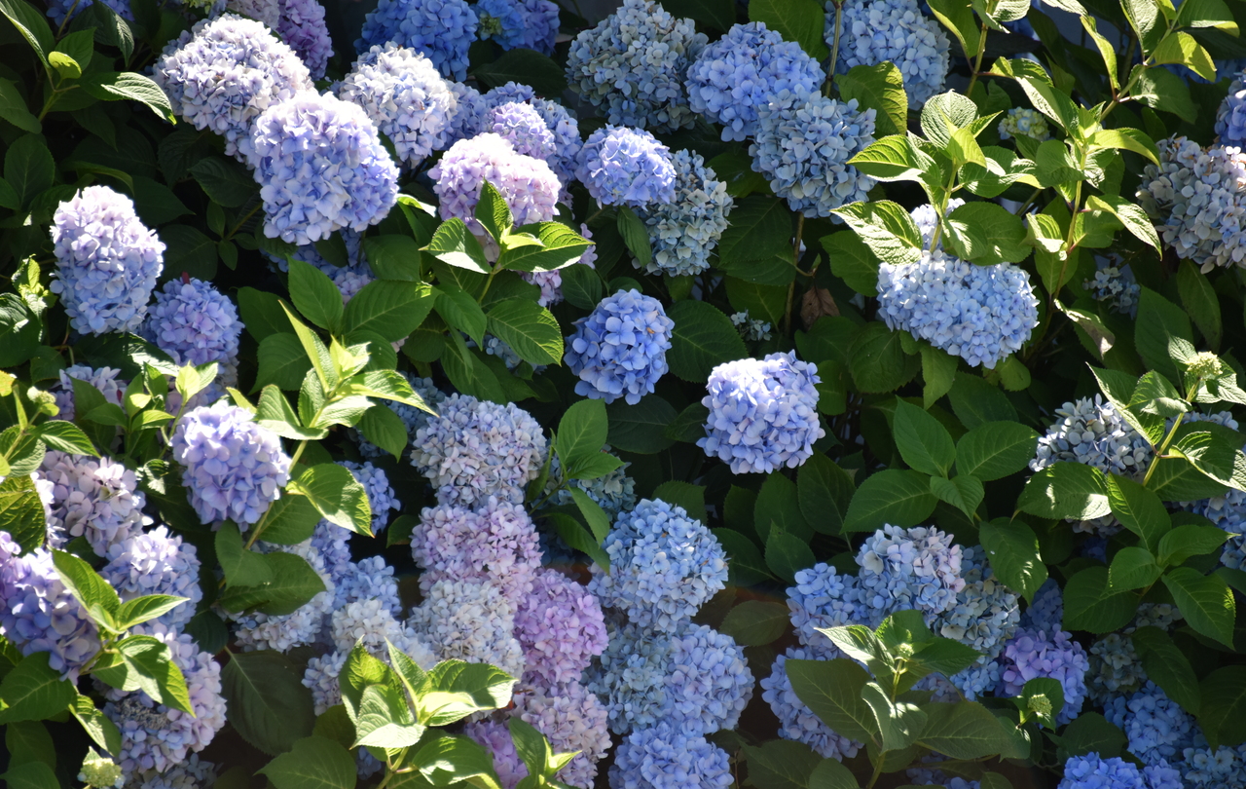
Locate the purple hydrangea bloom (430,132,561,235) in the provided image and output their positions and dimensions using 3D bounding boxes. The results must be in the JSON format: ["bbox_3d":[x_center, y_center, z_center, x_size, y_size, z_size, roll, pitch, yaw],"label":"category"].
[{"bbox_3d":[-0.157,-0.255,12.850,0.161,0.135,0.149,0,10,0],"label":"purple hydrangea bloom"}]

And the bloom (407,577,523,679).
[{"bbox_3d":[-0.194,0.292,12.900,0.148,0.131,0.150,0,7,0],"label":"bloom"}]

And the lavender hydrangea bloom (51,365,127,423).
[{"bbox_3d":[-0.612,0.011,11.950,0.112,0.103,0.109,0,6,0],"label":"lavender hydrangea bloom"}]

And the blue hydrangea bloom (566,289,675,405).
[{"bbox_3d":[-0.004,-0.058,12.850,0.135,0.142,0.135,0,10,0],"label":"blue hydrangea bloom"}]

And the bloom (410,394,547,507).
[{"bbox_3d":[-0.166,0.066,12.000,0.158,0.135,0.153,0,6,0],"label":"bloom"}]

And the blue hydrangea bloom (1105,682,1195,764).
[{"bbox_3d":[0.613,0.383,12.000,0.119,0.110,0.116,0,6,0],"label":"blue hydrangea bloom"}]

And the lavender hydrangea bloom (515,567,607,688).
[{"bbox_3d":[-0.083,0.292,12.980,0.130,0.152,0.140,0,7,0],"label":"lavender hydrangea bloom"}]

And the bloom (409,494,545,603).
[{"bbox_3d":[-0.183,0.194,12.950,0.165,0.135,0.155,0,7,0],"label":"bloom"}]

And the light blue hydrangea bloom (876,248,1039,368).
[{"bbox_3d":[0.419,-0.110,13.000,0.203,0.157,0.165,0,7,0],"label":"light blue hydrangea bloom"}]

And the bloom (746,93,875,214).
[{"bbox_3d":[0.236,-0.298,12.950,0.155,0.150,0.154,0,10,0],"label":"bloom"}]

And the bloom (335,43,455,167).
[{"bbox_3d":[-0.284,-0.362,13.000,0.151,0.151,0.151,0,10,0],"label":"bloom"}]

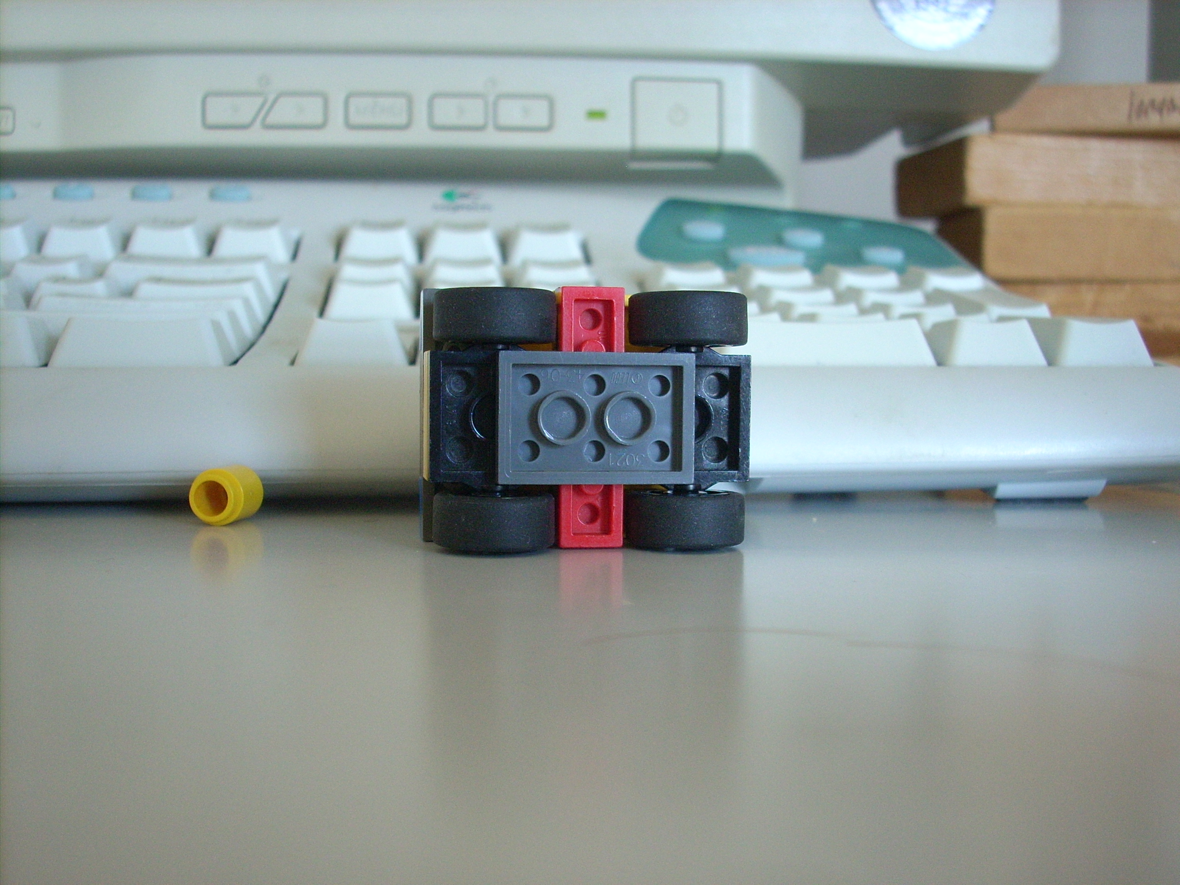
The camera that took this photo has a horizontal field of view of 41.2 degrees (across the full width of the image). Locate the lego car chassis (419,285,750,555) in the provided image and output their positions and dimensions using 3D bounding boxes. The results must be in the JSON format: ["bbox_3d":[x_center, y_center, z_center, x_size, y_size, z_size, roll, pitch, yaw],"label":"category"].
[{"bbox_3d":[-0.001,-0.003,0.199,0.040,0.032,0.027,0,2,-9],"label":"lego car chassis"}]

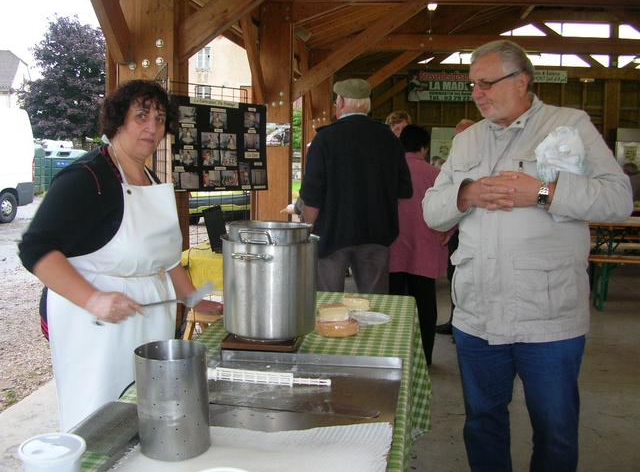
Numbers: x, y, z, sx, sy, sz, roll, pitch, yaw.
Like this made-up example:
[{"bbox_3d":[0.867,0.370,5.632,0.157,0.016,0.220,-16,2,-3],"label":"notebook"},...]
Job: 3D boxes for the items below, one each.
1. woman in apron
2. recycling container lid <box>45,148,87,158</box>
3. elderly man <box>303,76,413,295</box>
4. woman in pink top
[{"bbox_3d":[-0.620,0.354,2.086,0.500,1.660,0.560,7,11,43],"label":"woman in apron"},{"bbox_3d":[-8.816,-2.847,22.328,1.850,0.360,1.200,-1,7,-15],"label":"recycling container lid"},{"bbox_3d":[0.185,0.113,3.345,0.560,1.800,0.400,-2,8,-13],"label":"elderly man"},{"bbox_3d":[0.660,0.080,4.299,0.520,1.610,0.360,3,8,23],"label":"woman in pink top"}]

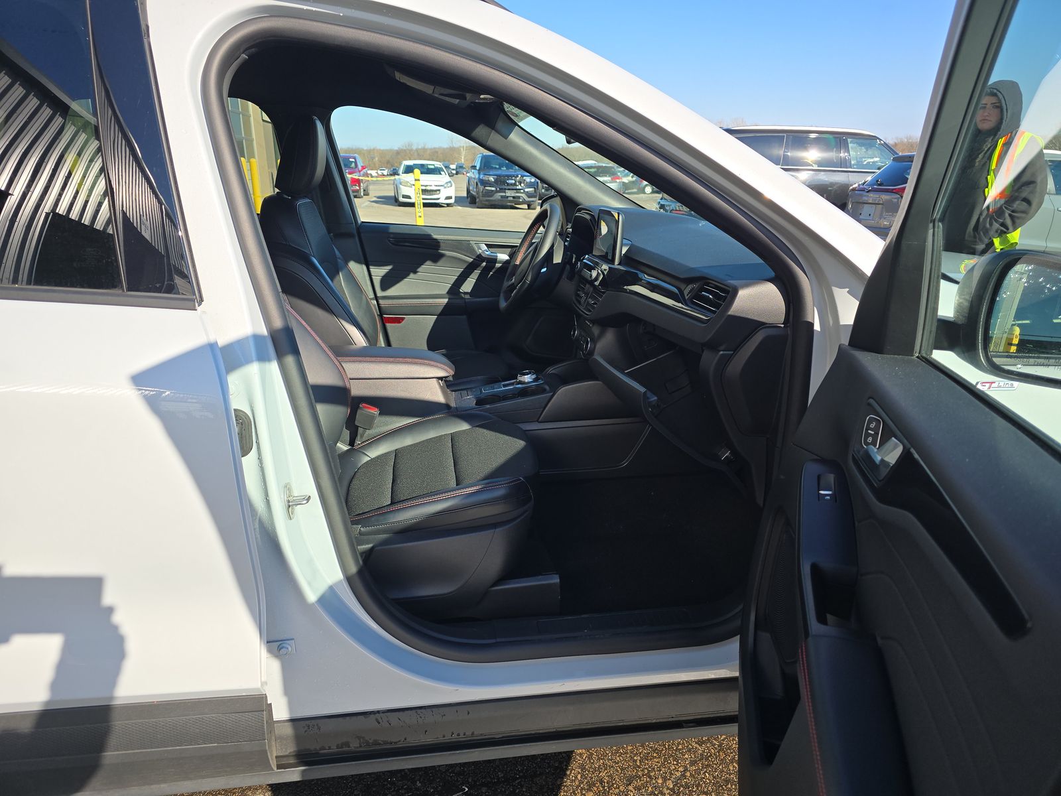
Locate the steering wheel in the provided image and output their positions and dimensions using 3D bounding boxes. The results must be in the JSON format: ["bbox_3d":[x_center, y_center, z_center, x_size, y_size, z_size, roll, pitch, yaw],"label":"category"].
[{"bbox_3d":[0.017,-0.435,2.253,0.110,0.375,0.375,24,13,-14],"label":"steering wheel"}]

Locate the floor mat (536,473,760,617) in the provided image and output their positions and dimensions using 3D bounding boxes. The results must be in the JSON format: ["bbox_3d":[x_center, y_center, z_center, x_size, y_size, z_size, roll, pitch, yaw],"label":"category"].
[{"bbox_3d":[0.285,0.362,1.766,0.640,0.100,0.500,-3,18,-6],"label":"floor mat"}]

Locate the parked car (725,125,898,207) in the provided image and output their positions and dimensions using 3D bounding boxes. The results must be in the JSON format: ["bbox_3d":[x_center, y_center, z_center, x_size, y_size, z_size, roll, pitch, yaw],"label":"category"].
[{"bbox_3d":[4.930,-3.566,11.774,4.950,1.790,1.960,-3,18,-6],"label":"parked car"}]

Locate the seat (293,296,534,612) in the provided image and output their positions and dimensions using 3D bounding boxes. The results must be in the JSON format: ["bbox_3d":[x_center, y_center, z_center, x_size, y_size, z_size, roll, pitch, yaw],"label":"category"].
[{"bbox_3d":[-0.349,-0.087,1.535,0.760,1.070,0.540,-3,18,-6],"label":"seat"}]

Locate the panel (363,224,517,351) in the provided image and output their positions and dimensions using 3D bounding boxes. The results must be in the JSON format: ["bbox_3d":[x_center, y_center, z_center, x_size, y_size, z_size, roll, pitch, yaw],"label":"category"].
[{"bbox_3d":[-0.173,-0.342,2.622,0.880,0.620,0.120,-3,18,-6],"label":"panel"}]

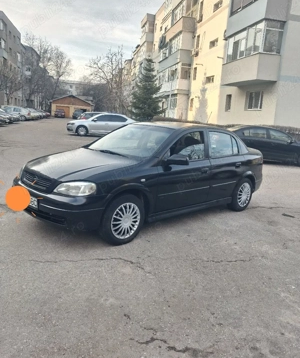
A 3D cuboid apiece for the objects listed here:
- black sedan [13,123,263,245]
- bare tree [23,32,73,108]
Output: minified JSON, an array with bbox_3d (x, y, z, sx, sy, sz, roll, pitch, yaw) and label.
[{"bbox_3d":[0.141,-0.169,4.977,4.260,1.430,1.740,-7,15,-42],"label":"black sedan"},{"bbox_3d":[-17.508,-17.597,53.819,7.910,14.020,7.910,4,11,0],"label":"bare tree"}]

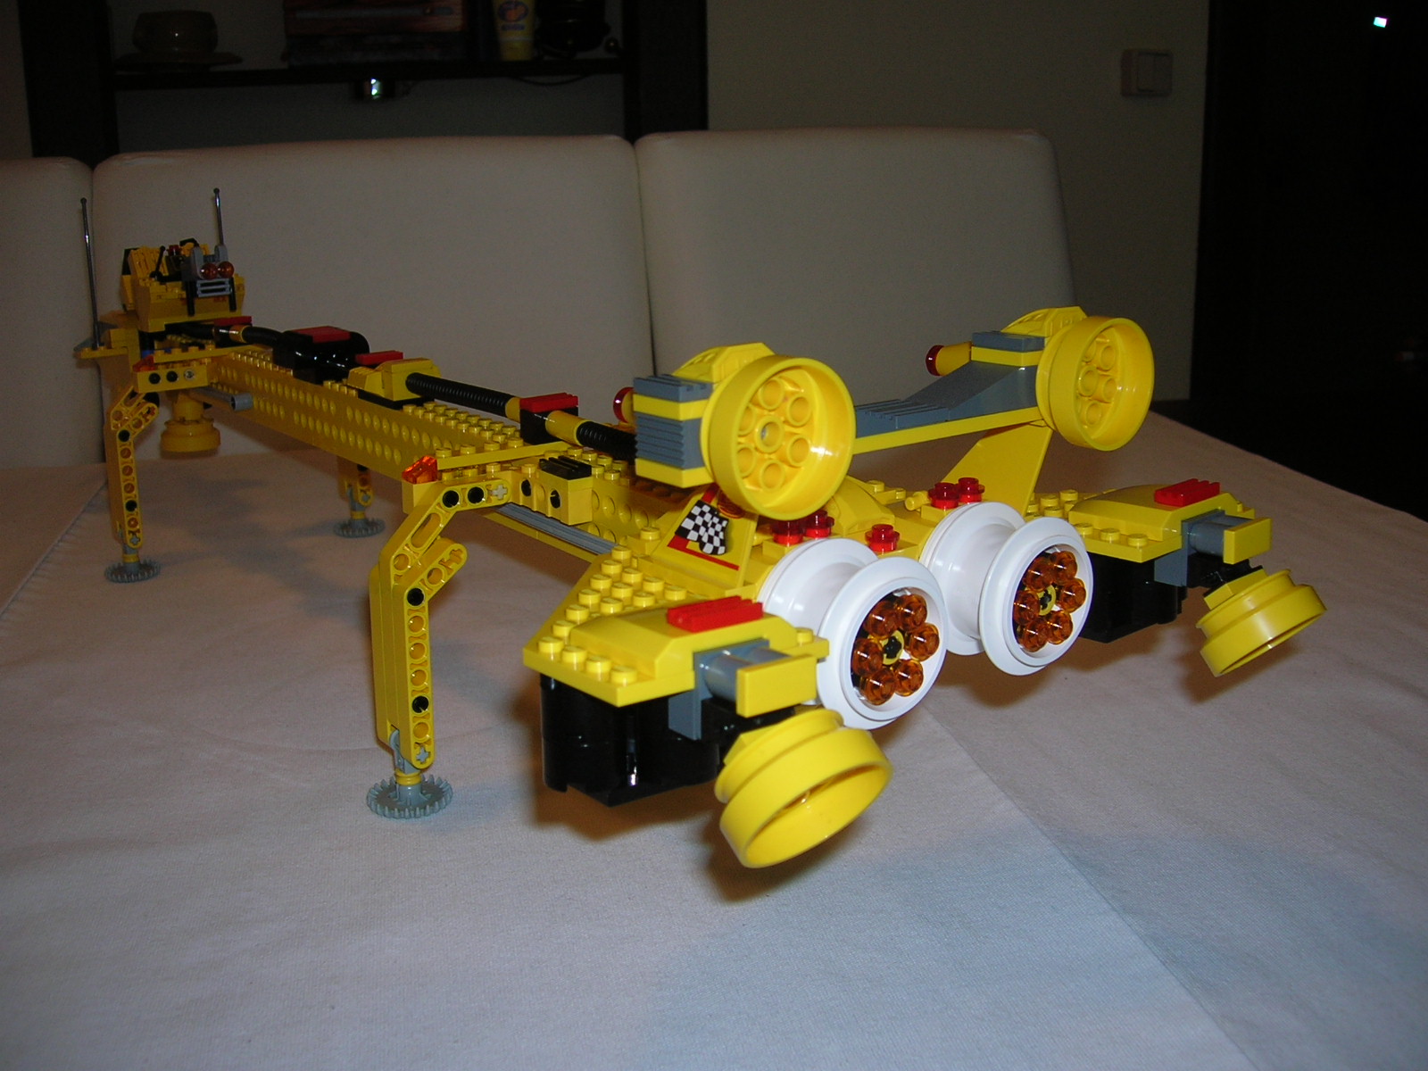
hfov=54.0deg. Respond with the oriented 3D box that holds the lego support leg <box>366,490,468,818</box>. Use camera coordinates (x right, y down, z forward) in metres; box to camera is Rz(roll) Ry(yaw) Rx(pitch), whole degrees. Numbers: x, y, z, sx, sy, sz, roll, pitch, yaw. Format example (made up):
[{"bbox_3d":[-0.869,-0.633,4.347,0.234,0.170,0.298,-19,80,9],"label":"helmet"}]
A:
[{"bbox_3d":[-0.089,0.033,0.410,0.030,0.095,0.025,-10,18,-36],"label":"lego support leg"}]

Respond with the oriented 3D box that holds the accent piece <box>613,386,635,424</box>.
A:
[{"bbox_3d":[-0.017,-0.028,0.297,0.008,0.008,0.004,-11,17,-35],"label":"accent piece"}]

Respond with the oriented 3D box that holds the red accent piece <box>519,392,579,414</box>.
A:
[{"bbox_3d":[-0.051,-0.041,0.433,0.016,0.003,0.008,-12,17,-36],"label":"red accent piece"}]

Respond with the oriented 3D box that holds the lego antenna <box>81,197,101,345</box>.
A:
[{"bbox_3d":[-0.317,-0.132,0.712,0.006,0.076,0.006,-10,18,-36],"label":"lego antenna"}]

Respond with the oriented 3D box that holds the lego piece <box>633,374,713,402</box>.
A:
[{"bbox_3d":[-0.008,-0.028,0.273,0.008,0.003,0.016,-12,17,-36],"label":"lego piece"}]

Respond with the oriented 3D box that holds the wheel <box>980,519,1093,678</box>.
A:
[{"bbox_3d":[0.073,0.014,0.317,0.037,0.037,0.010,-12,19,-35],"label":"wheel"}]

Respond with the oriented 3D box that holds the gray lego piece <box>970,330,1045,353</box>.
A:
[{"bbox_3d":[0.071,-0.046,0.336,0.008,0.003,0.016,-12,19,-35],"label":"gray lego piece"}]

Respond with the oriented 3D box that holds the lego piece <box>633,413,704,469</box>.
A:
[{"bbox_3d":[-0.008,-0.019,0.272,0.008,0.010,0.016,-11,17,-35],"label":"lego piece"}]

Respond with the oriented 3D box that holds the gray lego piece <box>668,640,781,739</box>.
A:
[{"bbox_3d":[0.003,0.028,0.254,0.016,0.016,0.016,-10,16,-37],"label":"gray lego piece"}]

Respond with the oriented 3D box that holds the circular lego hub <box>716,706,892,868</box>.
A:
[{"bbox_3d":[0.014,0.042,0.241,0.030,0.030,0.015,-12,55,-35],"label":"circular lego hub"}]

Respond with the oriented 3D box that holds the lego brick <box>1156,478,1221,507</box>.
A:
[{"bbox_3d":[0.119,-0.011,0.352,0.016,0.003,0.008,-15,19,-35],"label":"lego brick"}]

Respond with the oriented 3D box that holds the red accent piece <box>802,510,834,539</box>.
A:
[{"bbox_3d":[0.023,-0.002,0.313,0.008,0.005,0.008,-2,14,0],"label":"red accent piece"}]

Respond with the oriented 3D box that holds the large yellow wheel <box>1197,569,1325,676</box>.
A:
[{"bbox_3d":[0.125,0.019,0.324,0.030,0.030,0.014,-14,64,-39],"label":"large yellow wheel"}]

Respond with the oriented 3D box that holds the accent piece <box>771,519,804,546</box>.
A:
[{"bbox_3d":[0.016,-0.001,0.302,0.008,0.005,0.008,-1,16,0],"label":"accent piece"}]

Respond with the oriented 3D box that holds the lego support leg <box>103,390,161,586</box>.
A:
[{"bbox_3d":[-0.273,-0.024,0.653,0.032,0.088,0.026,-12,19,-35],"label":"lego support leg"}]

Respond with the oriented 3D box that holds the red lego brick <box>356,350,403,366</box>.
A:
[{"bbox_3d":[-0.127,-0.067,0.533,0.016,0.003,0.008,-12,17,-36],"label":"red lego brick"}]

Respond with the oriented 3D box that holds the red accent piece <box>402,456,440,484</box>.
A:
[{"bbox_3d":[-0.085,-0.018,0.406,0.008,0.006,0.008,-12,17,-36],"label":"red accent piece"}]

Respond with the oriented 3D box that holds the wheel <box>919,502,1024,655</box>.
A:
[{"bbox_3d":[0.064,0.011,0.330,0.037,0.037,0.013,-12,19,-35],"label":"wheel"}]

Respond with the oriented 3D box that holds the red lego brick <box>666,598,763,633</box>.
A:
[{"bbox_3d":[0.000,0.014,0.258,0.016,0.003,0.008,-10,18,-36],"label":"red lego brick"}]

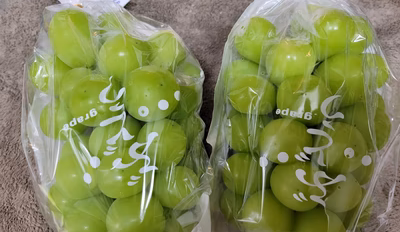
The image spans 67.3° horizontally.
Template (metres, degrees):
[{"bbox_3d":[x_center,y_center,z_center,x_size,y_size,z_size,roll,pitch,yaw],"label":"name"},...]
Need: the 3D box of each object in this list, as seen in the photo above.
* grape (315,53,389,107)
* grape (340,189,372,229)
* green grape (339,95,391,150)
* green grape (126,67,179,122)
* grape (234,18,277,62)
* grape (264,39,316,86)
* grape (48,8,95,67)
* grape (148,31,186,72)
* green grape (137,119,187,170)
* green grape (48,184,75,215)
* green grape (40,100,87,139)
[{"bbox_3d":[0.093,-0.022,0.185,0.039,0.031,0.033,0,70,0],"label":"grape"},{"bbox_3d":[0.103,0.062,0.205,0.029,0.029,0.029,0,70,0],"label":"grape"},{"bbox_3d":[0.100,0.004,0.183,0.033,0.033,0.034,0,70,0],"label":"green grape"},{"bbox_3d":[-0.026,-0.012,0.166,0.030,0.030,0.030,0,67,0],"label":"green grape"},{"bbox_3d":[0.036,-0.049,0.194,0.028,0.029,0.030,0,70,0],"label":"grape"},{"bbox_3d":[0.055,-0.032,0.183,0.031,0.030,0.030,0,70,0],"label":"grape"},{"bbox_3d":[-0.084,-0.051,0.197,0.026,0.028,0.037,-17,70,-6],"label":"grape"},{"bbox_3d":[-0.021,-0.041,0.199,0.026,0.029,0.030,0,70,0],"label":"grape"},{"bbox_3d":[-0.022,0.017,0.175,0.029,0.030,0.029,0,67,0],"label":"green grape"},{"bbox_3d":[-0.081,0.052,0.188,0.028,0.028,0.028,0,70,0],"label":"green grape"},{"bbox_3d":[-0.092,0.002,0.203,0.030,0.029,0.029,0,70,0],"label":"green grape"}]

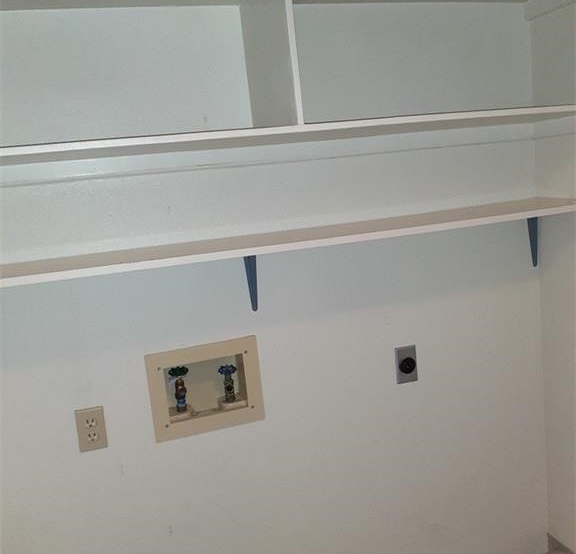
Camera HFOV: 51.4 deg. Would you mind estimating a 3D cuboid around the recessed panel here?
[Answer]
[{"bbox_3d":[-0.234,0.301,1.683,0.305,0.246,0.090,-8,10,-16],"label":"recessed panel"}]

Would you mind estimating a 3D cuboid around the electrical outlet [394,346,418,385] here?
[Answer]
[{"bbox_3d":[0.363,0.269,1.822,0.070,0.114,0.016,-8,10,-16],"label":"electrical outlet"}]

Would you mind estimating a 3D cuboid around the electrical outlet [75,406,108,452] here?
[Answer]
[{"bbox_3d":[-0.511,0.398,1.561,0.070,0.115,0.012,-8,10,-16],"label":"electrical outlet"}]

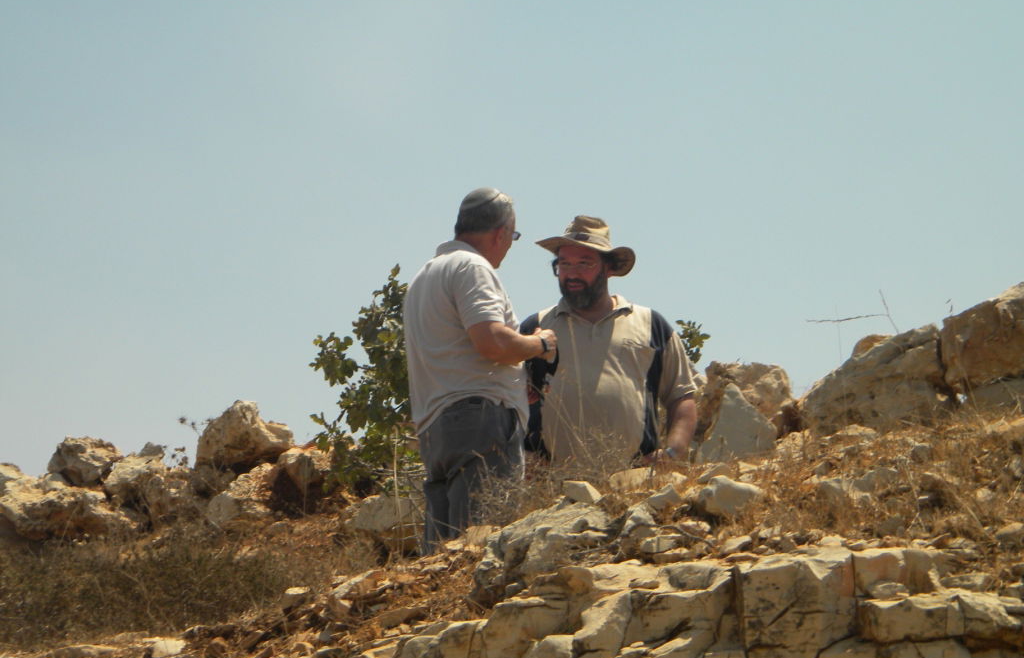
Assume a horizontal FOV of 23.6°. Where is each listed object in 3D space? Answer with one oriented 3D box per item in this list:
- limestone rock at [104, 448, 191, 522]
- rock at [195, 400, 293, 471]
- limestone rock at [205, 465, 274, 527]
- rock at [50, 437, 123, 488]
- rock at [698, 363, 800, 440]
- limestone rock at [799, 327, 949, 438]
[{"bbox_3d":[-1.425,0.608,9.600,0.340,0.290,0.300,0,-6,0],"label":"limestone rock"},{"bbox_3d":[-1.017,0.403,9.300,0.370,0.270,0.280,0,-5,0],"label":"rock"},{"bbox_3d":[-1.054,0.648,9.500,0.275,0.245,0.260,0,-6,0],"label":"limestone rock"},{"bbox_3d":[-1.702,0.529,9.800,0.300,0.210,0.250,0,-6,0],"label":"rock"},{"bbox_3d":[0.876,0.272,9.100,0.370,0.290,0.310,0,-6,0],"label":"rock"},{"bbox_3d":[1.292,0.179,8.700,0.540,0.390,0.380,0,-5,0],"label":"limestone rock"}]

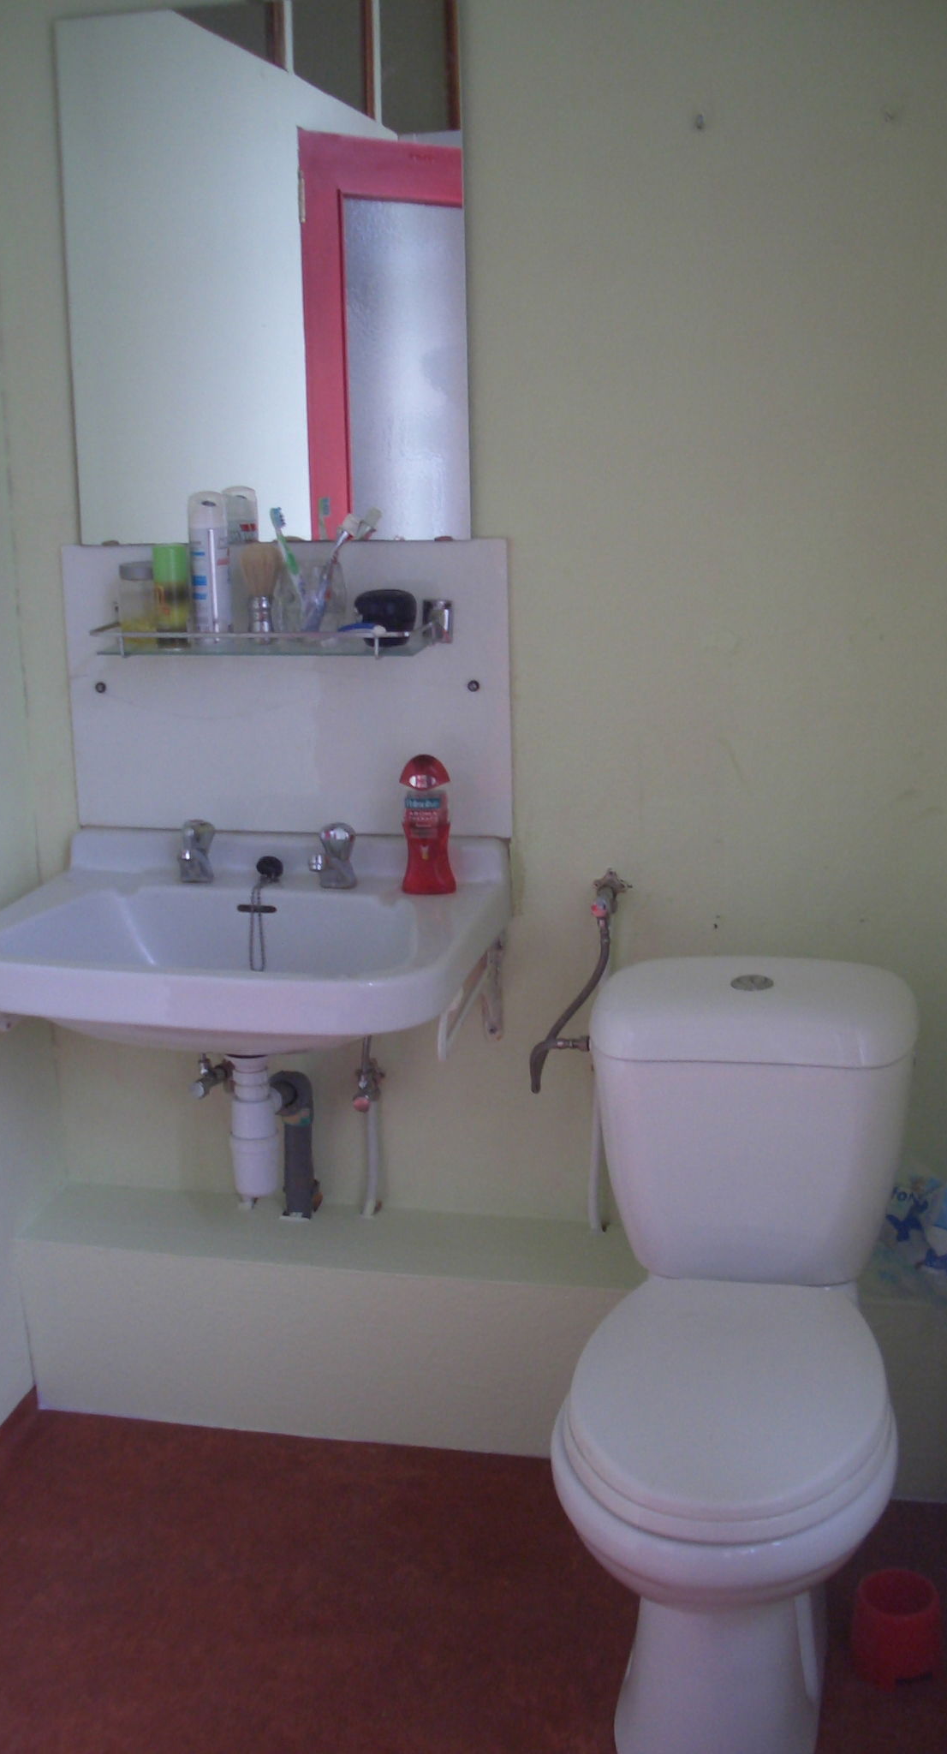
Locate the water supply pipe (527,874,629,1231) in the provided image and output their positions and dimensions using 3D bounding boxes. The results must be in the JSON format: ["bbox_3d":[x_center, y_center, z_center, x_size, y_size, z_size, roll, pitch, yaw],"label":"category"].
[{"bbox_3d":[0.144,0.295,2.410,0.098,0.532,0.370,2,13,11],"label":"water supply pipe"}]

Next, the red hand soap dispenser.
[{"bbox_3d":[-0.065,-0.072,2.455,0.079,0.195,0.050,2,13,11],"label":"red hand soap dispenser"}]

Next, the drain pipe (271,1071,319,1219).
[{"bbox_3d":[-0.273,0.402,2.652,0.072,0.228,0.095,2,13,11],"label":"drain pipe"}]

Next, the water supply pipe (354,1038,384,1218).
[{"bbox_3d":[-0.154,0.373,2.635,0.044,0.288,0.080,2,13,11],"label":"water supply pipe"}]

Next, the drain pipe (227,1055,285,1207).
[{"bbox_3d":[-0.307,0.347,2.500,0.076,0.217,0.085,2,13,11],"label":"drain pipe"}]

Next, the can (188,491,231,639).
[{"bbox_3d":[-0.364,-0.427,2.449,0.053,0.202,0.053,-1,13,0],"label":"can"}]

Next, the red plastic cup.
[{"bbox_3d":[0.496,0.873,2.073,0.105,0.083,0.105,2,13,11],"label":"red plastic cup"}]

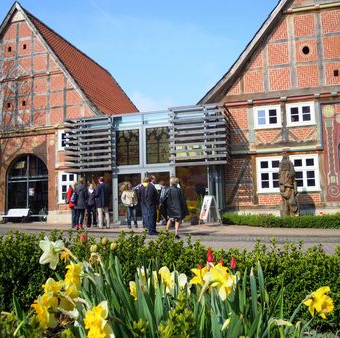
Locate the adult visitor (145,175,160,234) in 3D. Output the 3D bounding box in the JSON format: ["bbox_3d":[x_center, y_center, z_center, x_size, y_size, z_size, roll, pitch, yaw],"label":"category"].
[{"bbox_3d":[-0.515,1.062,10.900,0.360,1.760,0.480,4,-7,-45],"label":"adult visitor"}]

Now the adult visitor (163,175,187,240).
[{"bbox_3d":[0.148,1.023,9.800,0.600,1.660,0.450,-1,-5,-3],"label":"adult visitor"}]

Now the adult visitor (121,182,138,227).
[{"bbox_3d":[-1.401,1.235,12.600,0.520,1.620,0.400,-3,-5,12],"label":"adult visitor"}]

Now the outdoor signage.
[{"bbox_3d":[1.430,1.434,12.800,0.600,1.060,0.630,1,-6,-22],"label":"outdoor signage"}]

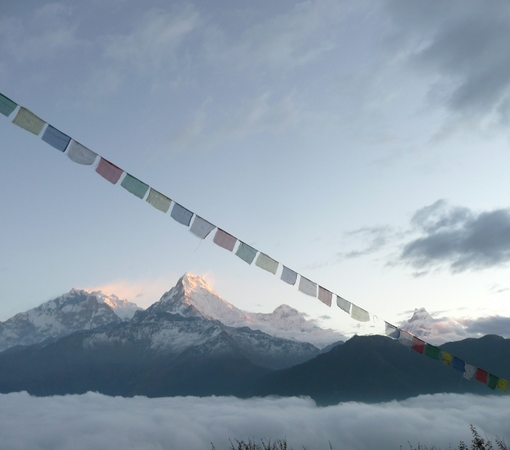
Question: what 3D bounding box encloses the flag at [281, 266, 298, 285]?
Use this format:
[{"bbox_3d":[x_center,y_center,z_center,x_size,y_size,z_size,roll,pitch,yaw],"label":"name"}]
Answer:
[{"bbox_3d":[0.365,0.549,5.269,0.217,0.155,0.020,30,-31,-23],"label":"flag"}]

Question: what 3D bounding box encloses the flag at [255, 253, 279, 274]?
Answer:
[{"bbox_3d":[0.133,0.408,5.156,0.248,0.156,0.020,31,-31,-23],"label":"flag"}]

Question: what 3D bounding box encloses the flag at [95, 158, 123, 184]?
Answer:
[{"bbox_3d":[-1.358,-0.499,4.519,0.245,0.169,0.025,33,-43,-21],"label":"flag"}]

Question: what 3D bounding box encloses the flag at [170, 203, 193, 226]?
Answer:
[{"bbox_3d":[-0.714,-0.104,4.739,0.226,0.153,0.020,32,-32,-22],"label":"flag"}]

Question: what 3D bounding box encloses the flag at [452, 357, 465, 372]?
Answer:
[{"bbox_3d":[2.723,1.859,6.468,0.253,0.150,0.020,26,-29,-26],"label":"flag"}]

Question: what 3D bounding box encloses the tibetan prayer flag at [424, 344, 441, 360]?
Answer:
[{"bbox_3d":[2.291,1.638,6.234,0.259,0.159,0.025,28,-33,-23],"label":"tibetan prayer flag"}]

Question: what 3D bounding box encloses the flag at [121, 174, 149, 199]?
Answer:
[{"bbox_3d":[-1.141,-0.368,4.615,0.247,0.169,0.025,33,-43,-21],"label":"flag"}]

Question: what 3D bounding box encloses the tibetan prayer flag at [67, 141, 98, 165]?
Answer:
[{"bbox_3d":[-1.569,-0.651,4.424,0.250,0.169,0.025,33,-43,-21],"label":"tibetan prayer flag"}]

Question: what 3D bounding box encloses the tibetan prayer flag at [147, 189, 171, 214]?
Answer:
[{"bbox_3d":[-0.923,-0.236,4.639,0.235,0.151,0.020,33,-32,-21],"label":"tibetan prayer flag"}]

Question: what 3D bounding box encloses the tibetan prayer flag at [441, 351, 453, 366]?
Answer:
[{"bbox_3d":[2.505,1.743,6.356,0.228,0.149,0.020,29,-31,-24],"label":"tibetan prayer flag"}]

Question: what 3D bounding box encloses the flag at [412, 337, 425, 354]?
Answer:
[{"bbox_3d":[2.064,1.519,6.124,0.237,0.157,0.020,30,-31,-23],"label":"flag"}]

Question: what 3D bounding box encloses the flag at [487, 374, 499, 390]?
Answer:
[{"bbox_3d":[3.318,2.192,6.758,0.234,0.159,0.025,27,-32,-24],"label":"flag"}]

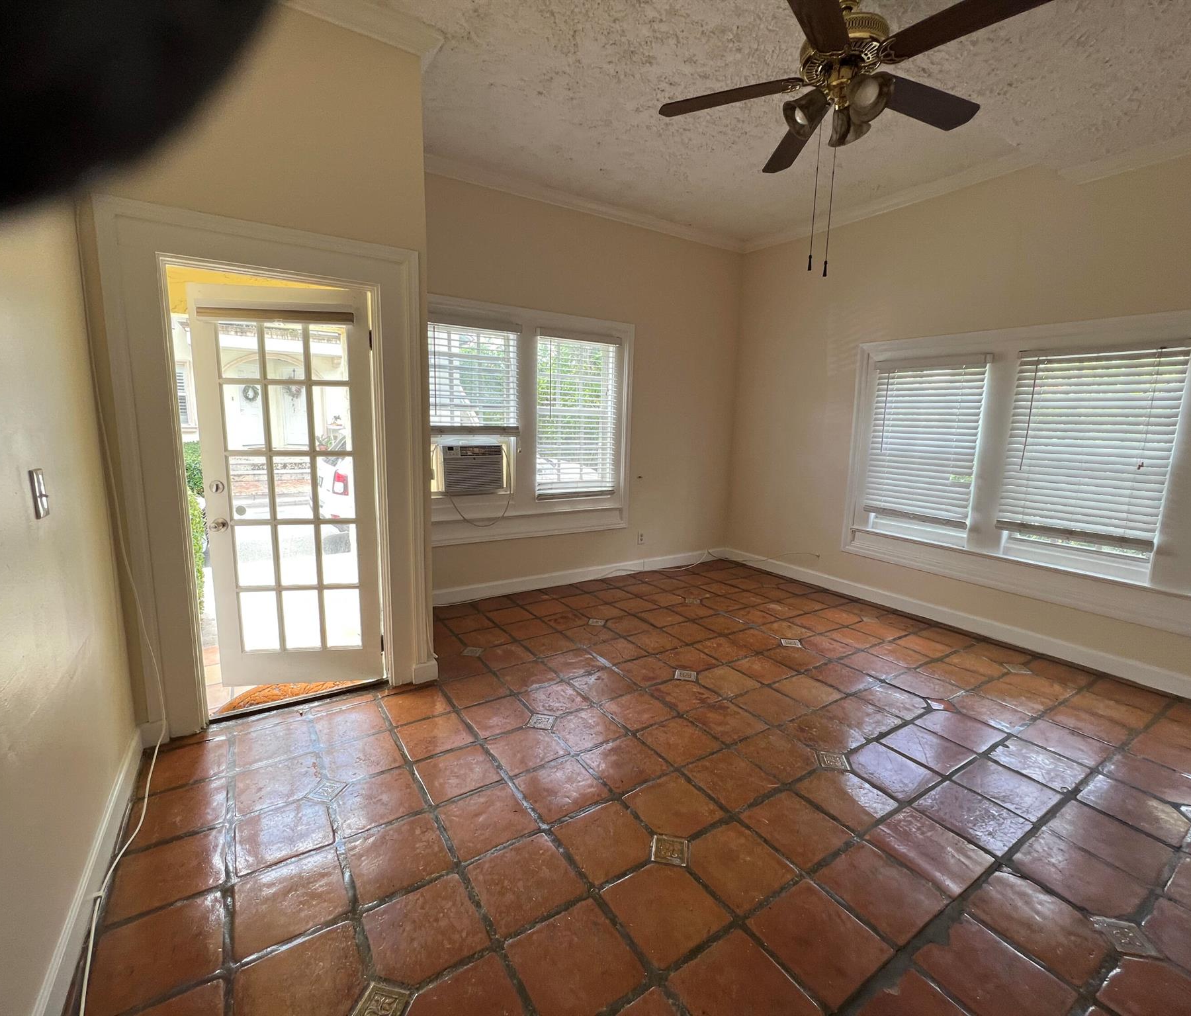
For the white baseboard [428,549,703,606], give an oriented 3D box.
[{"bbox_3d":[-0.043,0.615,4.697,3.306,0.123,0.020,-4,10,-32],"label":"white baseboard"}]

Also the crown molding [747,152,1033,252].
[{"bbox_3d":[2.050,-2.355,4.118,0.085,0.080,2.377,-4,10,-32],"label":"crown molding"}]

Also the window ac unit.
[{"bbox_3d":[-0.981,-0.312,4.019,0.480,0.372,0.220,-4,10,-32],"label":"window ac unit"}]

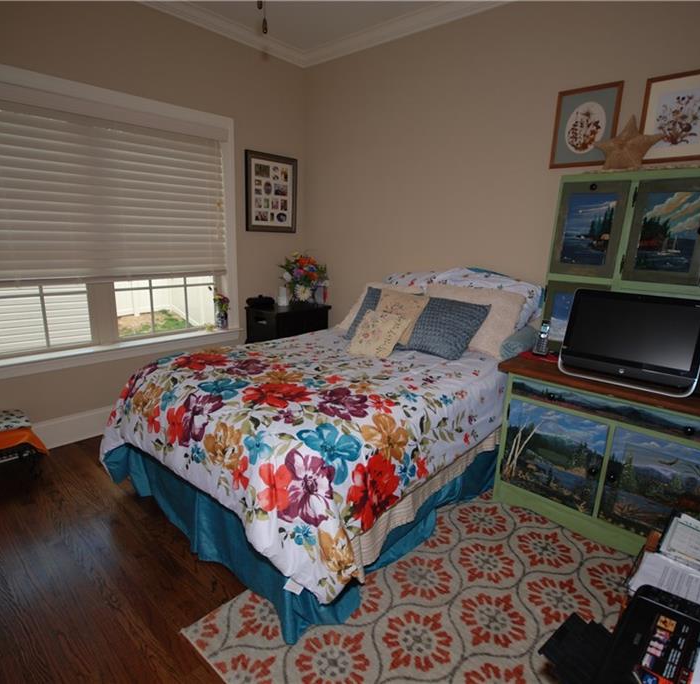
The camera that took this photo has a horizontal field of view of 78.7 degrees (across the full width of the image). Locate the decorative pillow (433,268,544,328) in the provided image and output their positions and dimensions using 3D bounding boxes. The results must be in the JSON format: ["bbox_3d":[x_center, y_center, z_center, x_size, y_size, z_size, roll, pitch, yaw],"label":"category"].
[{"bbox_3d":[0.815,-0.232,2.640,0.673,0.458,0.180,13,-1,40],"label":"decorative pillow"}]

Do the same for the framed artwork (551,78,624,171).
[{"bbox_3d":[1.238,-1.135,2.254,0.313,0.393,0.022,13,17,40],"label":"framed artwork"}]

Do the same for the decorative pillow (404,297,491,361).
[{"bbox_3d":[0.587,-0.103,2.689,0.435,0.140,0.460,13,56,40],"label":"decorative pillow"}]

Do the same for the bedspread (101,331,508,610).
[{"bbox_3d":[-0.118,0.300,2.332,1.490,0.387,1.803,13,17,40],"label":"bedspread"}]

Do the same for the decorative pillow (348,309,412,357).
[{"bbox_3d":[0.171,-0.042,2.553,0.290,0.090,0.300,11,60,34],"label":"decorative pillow"}]

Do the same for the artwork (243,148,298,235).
[{"bbox_3d":[-0.656,-1.272,3.680,0.030,0.635,0.550,13,17,39],"label":"artwork"}]

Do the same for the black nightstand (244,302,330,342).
[{"bbox_3d":[-0.539,0.065,3.902,0.400,0.770,0.610,13,17,39],"label":"black nightstand"}]

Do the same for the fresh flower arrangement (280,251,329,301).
[{"bbox_3d":[-0.397,-0.557,3.796,0.390,0.460,0.370,2,13,0],"label":"fresh flower arrangement"}]

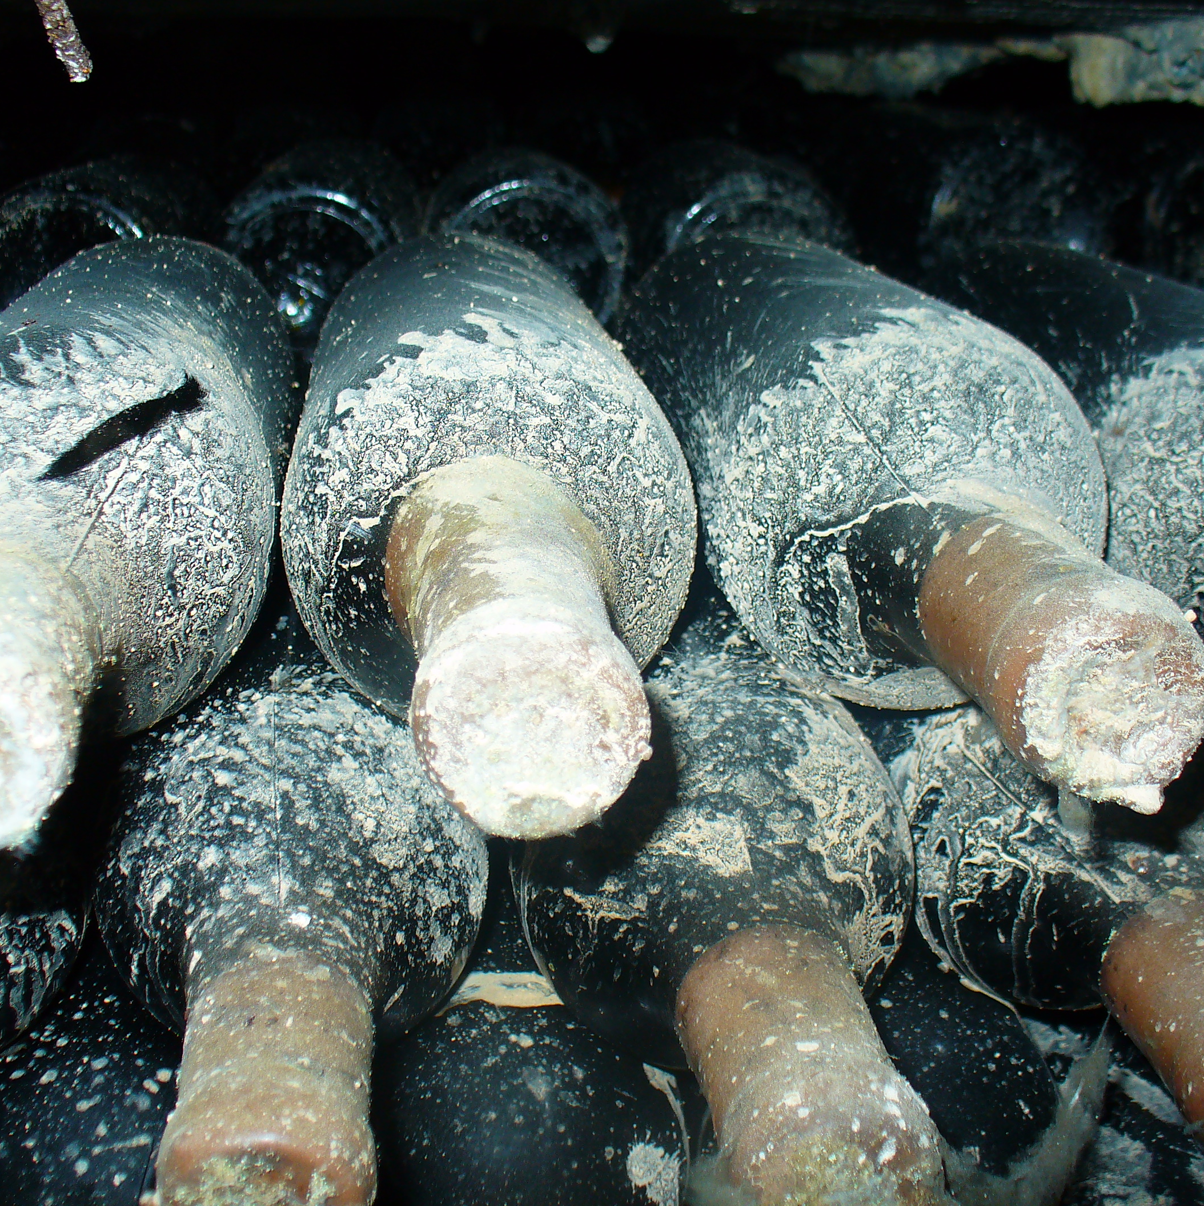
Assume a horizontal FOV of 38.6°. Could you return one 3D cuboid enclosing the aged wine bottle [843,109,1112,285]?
[{"bbox_3d":[0.154,-0.198,0.837,0.080,0.080,0.290,-2,18,-5],"label":"aged wine bottle"}]

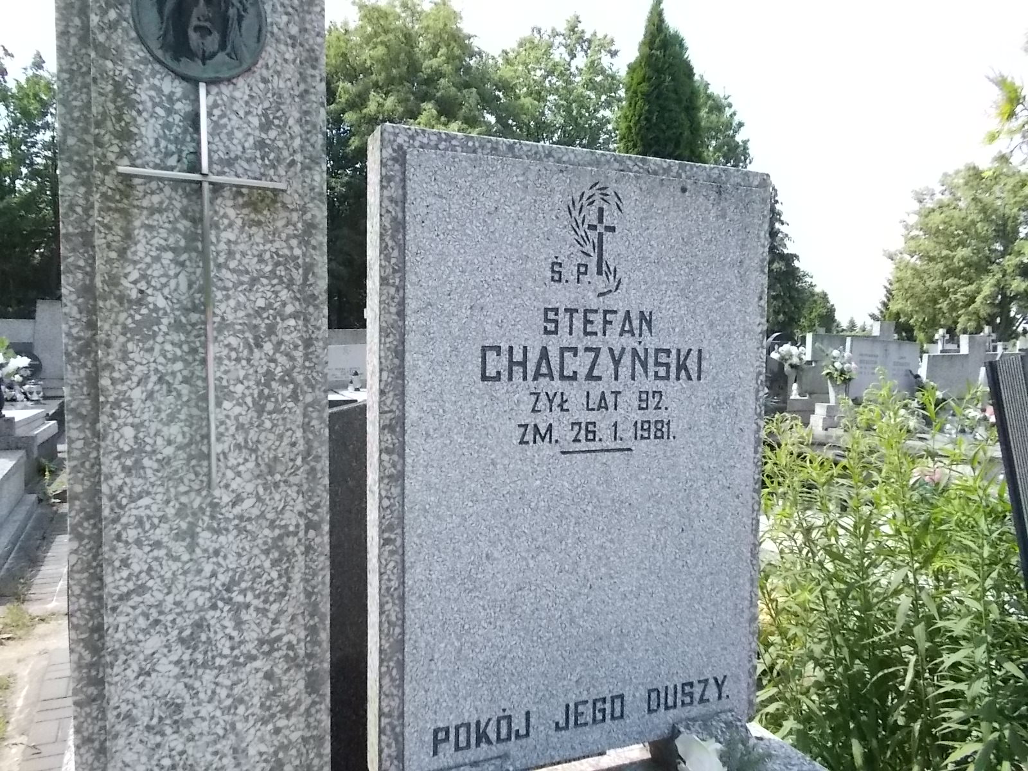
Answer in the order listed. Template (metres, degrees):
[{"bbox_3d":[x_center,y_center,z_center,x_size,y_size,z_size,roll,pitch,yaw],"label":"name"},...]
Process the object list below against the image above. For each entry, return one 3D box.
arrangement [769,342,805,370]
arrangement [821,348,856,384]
[{"bbox_3d":[3.117,-0.334,8.800,0.410,0.310,0.350,-1,3,-25],"label":"arrangement"},{"bbox_3d":[3.576,-0.217,8.500,0.380,0.400,0.340,-1,3,-25],"label":"arrangement"}]

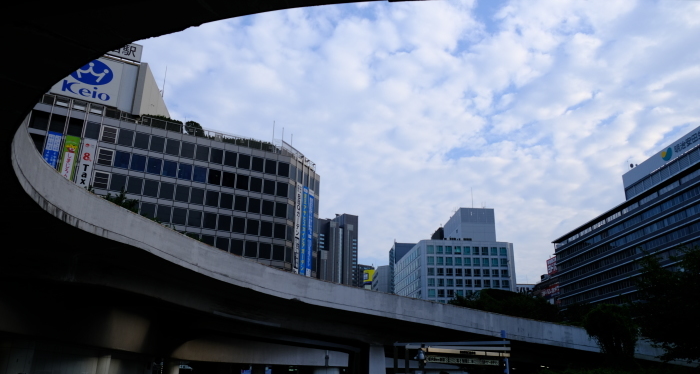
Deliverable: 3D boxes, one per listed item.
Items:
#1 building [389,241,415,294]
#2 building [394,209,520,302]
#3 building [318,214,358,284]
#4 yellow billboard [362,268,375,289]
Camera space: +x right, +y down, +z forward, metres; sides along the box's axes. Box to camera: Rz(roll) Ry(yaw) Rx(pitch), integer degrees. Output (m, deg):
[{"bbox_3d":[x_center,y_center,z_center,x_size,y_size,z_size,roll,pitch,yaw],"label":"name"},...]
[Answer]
[{"bbox_3d":[28.687,53.275,241.166,18.000,52.500,18.000,2,-18,-3],"label":"building"},{"bbox_3d":[38.331,39.430,199.862,33.370,53.000,46.520,2,-18,-4],"label":"building"},{"bbox_3d":[-18.291,103.996,543.916,34.000,146.000,45.000,11,-21,-27],"label":"building"},{"bbox_3d":[10.893,53.684,308.946,8.500,10.000,1.000,-5,-20,19],"label":"yellow billboard"}]

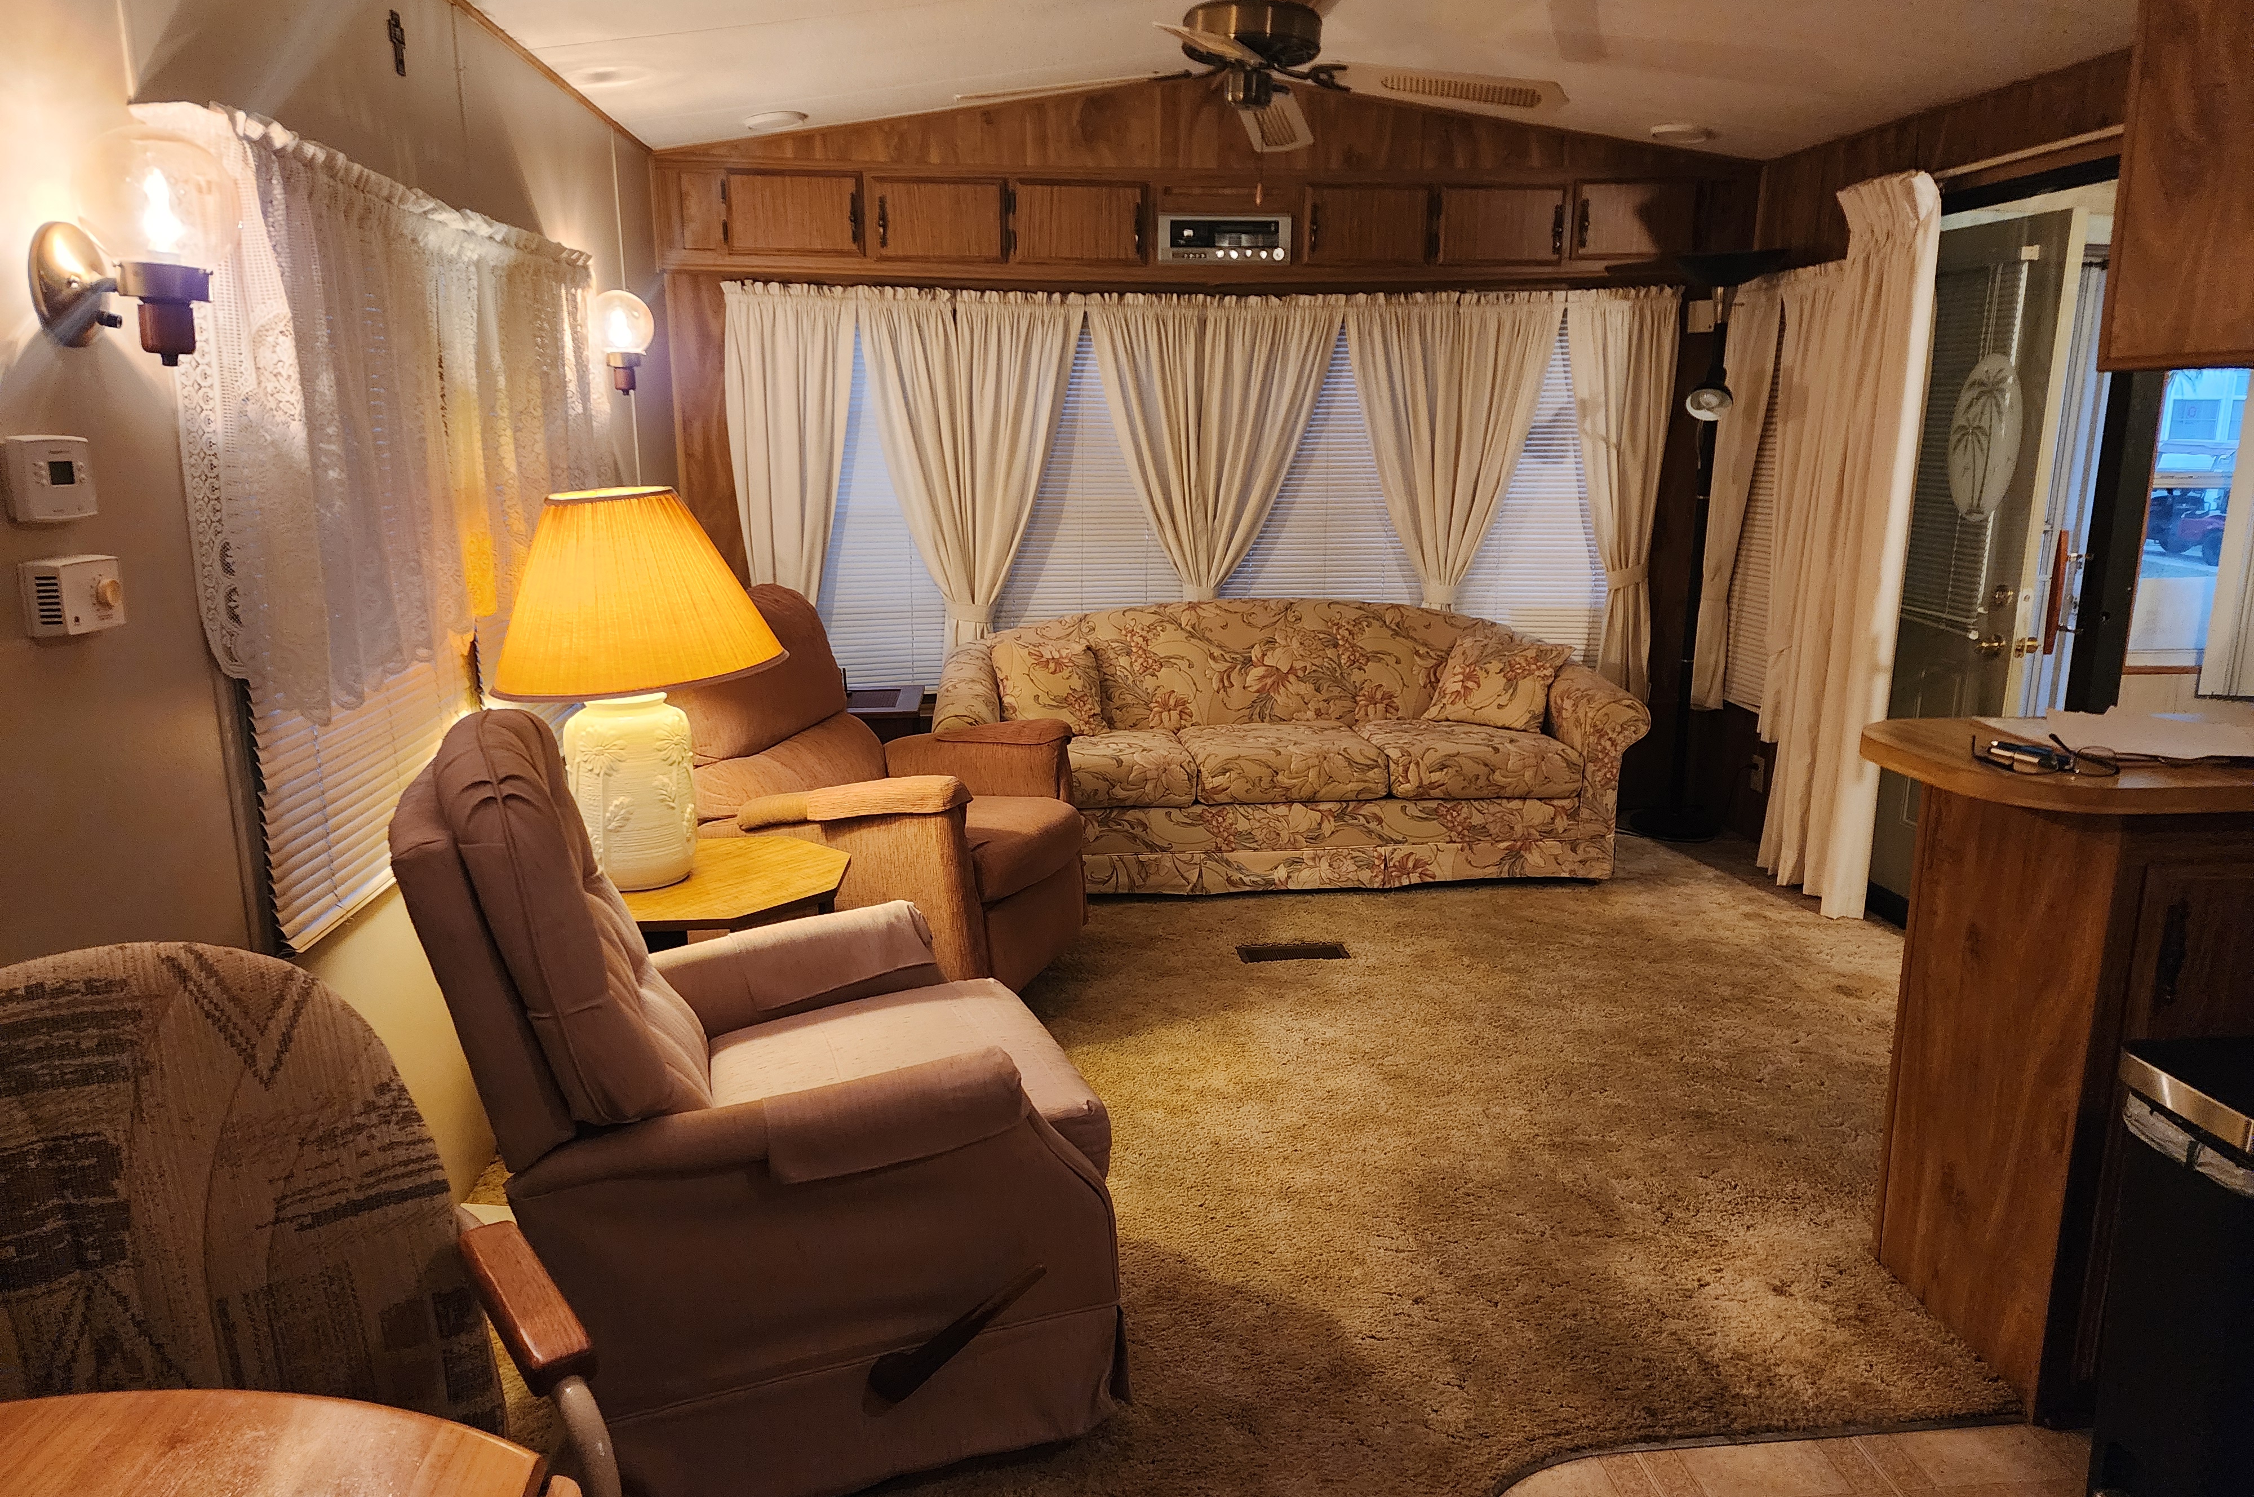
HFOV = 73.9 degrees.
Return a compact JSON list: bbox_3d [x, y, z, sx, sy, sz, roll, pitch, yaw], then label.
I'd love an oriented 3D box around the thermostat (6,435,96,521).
[{"bbox_3d":[-1.069,-0.269,1.494,0.026,0.080,0.094,-1,12,-5],"label":"thermostat"}]

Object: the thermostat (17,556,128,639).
[{"bbox_3d":[-1.057,-0.155,1.510,0.047,0.069,0.094,-1,12,-5],"label":"thermostat"}]

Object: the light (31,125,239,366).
[{"bbox_3d":[-1.001,-0.514,1.542,0.172,0.230,0.145,-1,12,-5],"label":"light"}]

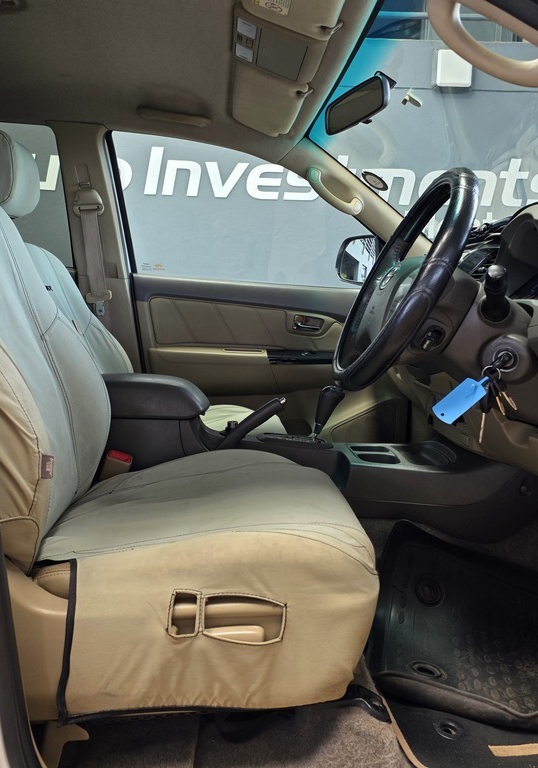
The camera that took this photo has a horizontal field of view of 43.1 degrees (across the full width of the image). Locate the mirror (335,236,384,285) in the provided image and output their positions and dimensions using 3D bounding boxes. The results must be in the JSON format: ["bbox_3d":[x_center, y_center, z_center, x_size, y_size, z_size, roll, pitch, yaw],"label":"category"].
[{"bbox_3d":[0.325,-0.437,2.387,0.130,0.180,0.220,0,6,-24],"label":"mirror"}]

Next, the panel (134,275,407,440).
[{"bbox_3d":[0.022,-0.004,2.136,0.900,0.620,0.120,2,5,-4],"label":"panel"}]

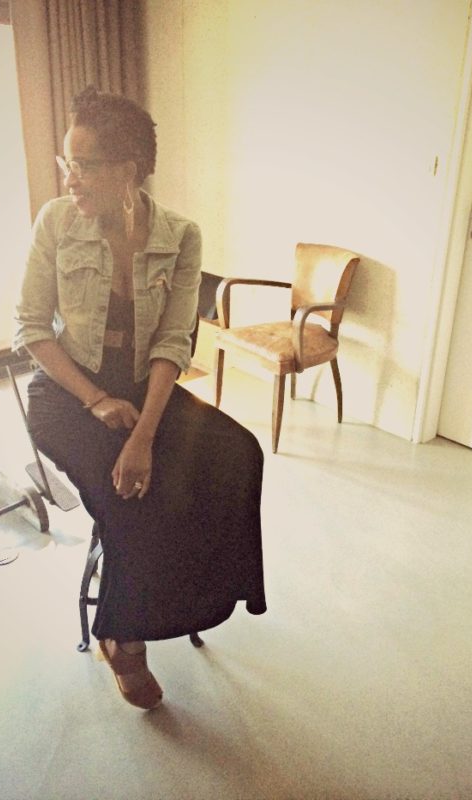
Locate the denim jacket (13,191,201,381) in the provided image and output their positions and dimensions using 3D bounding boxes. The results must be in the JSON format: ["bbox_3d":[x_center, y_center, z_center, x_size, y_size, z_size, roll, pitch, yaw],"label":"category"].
[{"bbox_3d":[-0.305,-0.295,1.741,0.450,0.450,0.280,-4,24,-12],"label":"denim jacket"}]

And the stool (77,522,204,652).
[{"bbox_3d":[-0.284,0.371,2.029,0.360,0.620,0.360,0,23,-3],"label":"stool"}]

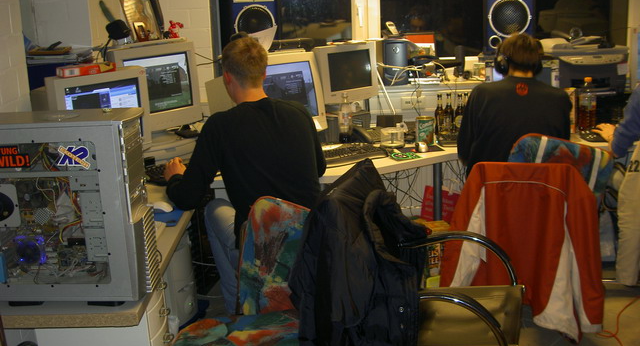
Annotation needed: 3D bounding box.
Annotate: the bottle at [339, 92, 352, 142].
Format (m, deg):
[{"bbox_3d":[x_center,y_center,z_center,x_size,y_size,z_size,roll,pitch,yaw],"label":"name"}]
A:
[{"bbox_3d":[0.140,-0.306,4.017,0.080,0.290,0.080,-2,15,0],"label":"bottle"}]

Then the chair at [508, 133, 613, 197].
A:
[{"bbox_3d":[1.148,0.195,3.580,0.500,0.900,0.570,2,15,15],"label":"chair"}]

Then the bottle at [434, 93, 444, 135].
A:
[{"bbox_3d":[0.684,-0.333,4.125,0.065,0.250,0.065,-2,15,0],"label":"bottle"}]

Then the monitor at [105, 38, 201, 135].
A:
[{"bbox_3d":[-0.933,-0.426,3.708,0.445,0.430,0.440,-15,16,-40],"label":"monitor"}]

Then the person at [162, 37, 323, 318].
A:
[{"bbox_3d":[-0.305,0.108,3.201,0.620,1.380,0.850,-6,15,-15],"label":"person"}]

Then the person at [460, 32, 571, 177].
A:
[{"bbox_3d":[0.927,-0.012,3.584,0.530,1.320,0.720,0,15,7],"label":"person"}]

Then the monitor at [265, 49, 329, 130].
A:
[{"bbox_3d":[-0.275,-0.343,3.515,0.440,0.450,0.440,-15,19,-40],"label":"monitor"}]

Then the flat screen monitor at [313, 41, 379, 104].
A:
[{"bbox_3d":[0.068,-0.563,4.193,0.375,0.360,0.380,-12,13,-32],"label":"flat screen monitor"}]

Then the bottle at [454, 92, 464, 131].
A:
[{"bbox_3d":[0.779,-0.323,4.015,0.062,0.240,0.062,-2,14,0],"label":"bottle"}]

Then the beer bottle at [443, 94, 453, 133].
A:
[{"bbox_3d":[0.719,-0.321,4.016,0.062,0.240,0.062,-2,14,0],"label":"beer bottle"}]

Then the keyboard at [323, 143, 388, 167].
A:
[{"bbox_3d":[0.095,-0.080,3.584,0.460,0.040,0.180,-11,17,-31],"label":"keyboard"}]

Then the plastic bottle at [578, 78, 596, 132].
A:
[{"bbox_3d":[1.485,-0.371,3.978,0.094,0.316,0.094,-2,14,0],"label":"plastic bottle"}]

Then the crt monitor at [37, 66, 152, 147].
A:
[{"bbox_3d":[-1.063,-0.271,3.228,0.420,0.420,0.430,-14,19,-39],"label":"crt monitor"}]

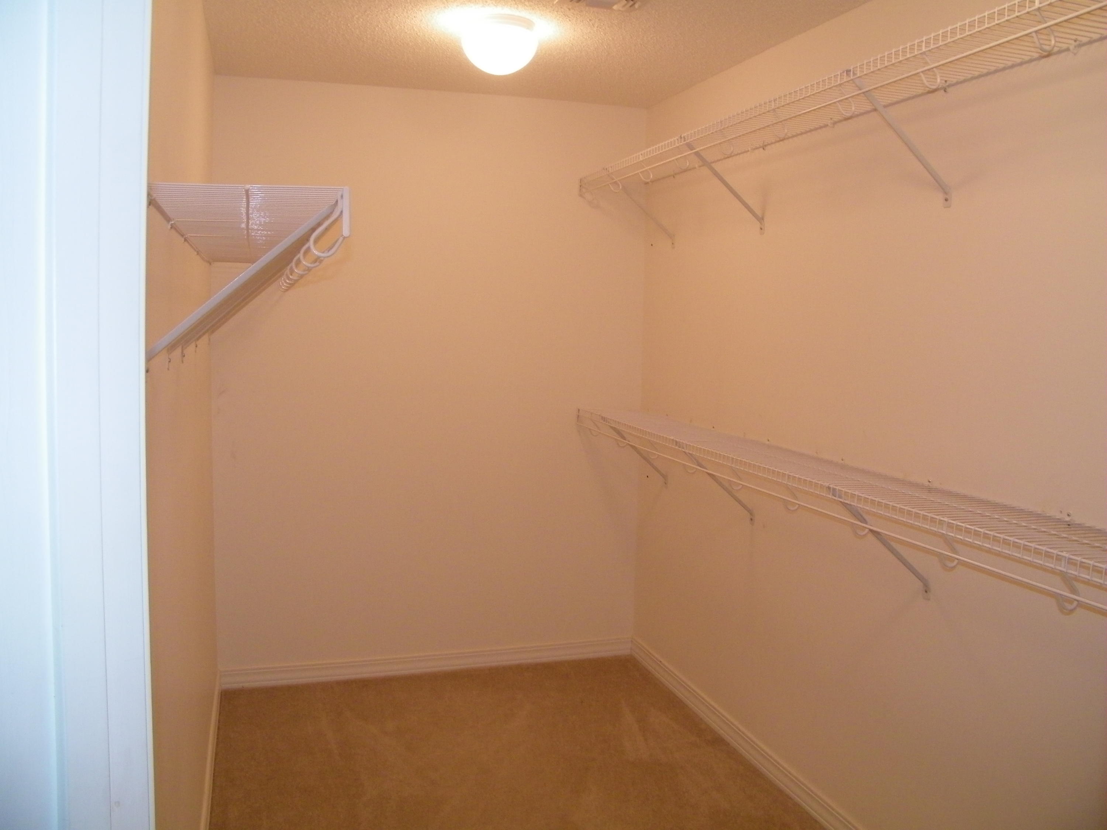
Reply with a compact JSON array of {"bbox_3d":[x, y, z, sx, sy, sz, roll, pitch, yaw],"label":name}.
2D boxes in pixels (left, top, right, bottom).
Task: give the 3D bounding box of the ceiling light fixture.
[{"bbox_3d":[-0.170,-1.156,2.796,0.245,0.150,0.245,1,6,0],"label":"ceiling light fixture"}]

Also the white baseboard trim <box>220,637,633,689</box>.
[{"bbox_3d":[-0.483,1.058,3.848,1.810,0.082,0.015,0,6,-18],"label":"white baseboard trim"}]

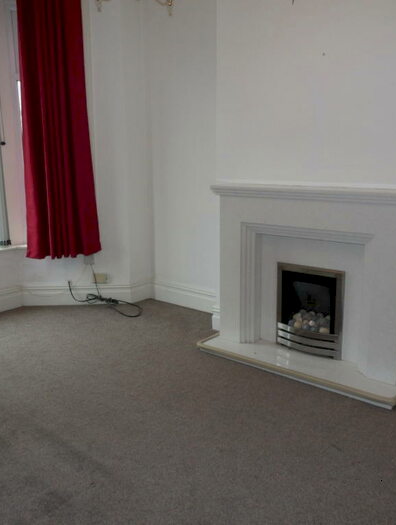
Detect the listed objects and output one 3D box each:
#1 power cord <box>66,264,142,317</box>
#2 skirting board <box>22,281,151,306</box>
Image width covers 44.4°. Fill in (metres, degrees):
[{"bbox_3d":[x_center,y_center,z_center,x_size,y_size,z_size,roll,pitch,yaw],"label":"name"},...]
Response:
[{"bbox_3d":[-0.867,0.248,4.384,0.700,0.390,0.380,-1,13,-1],"label":"power cord"},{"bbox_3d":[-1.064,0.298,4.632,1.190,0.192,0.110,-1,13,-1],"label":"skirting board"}]

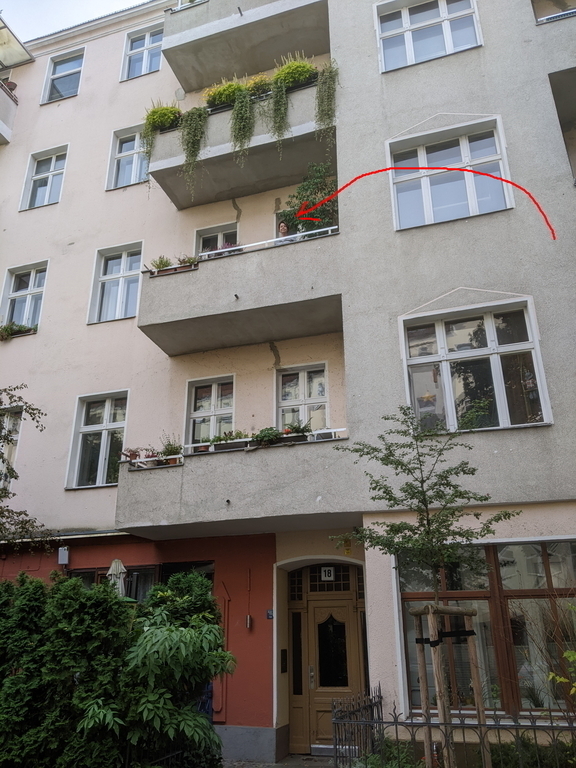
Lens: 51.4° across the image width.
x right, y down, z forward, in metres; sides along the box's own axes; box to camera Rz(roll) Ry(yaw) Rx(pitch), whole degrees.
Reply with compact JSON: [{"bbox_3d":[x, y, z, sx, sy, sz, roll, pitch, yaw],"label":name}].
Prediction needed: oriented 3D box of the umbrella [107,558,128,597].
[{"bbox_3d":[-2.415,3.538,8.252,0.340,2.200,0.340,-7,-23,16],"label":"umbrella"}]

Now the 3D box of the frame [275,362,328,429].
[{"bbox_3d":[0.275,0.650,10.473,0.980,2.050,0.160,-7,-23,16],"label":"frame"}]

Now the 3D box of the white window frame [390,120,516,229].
[{"bbox_3d":[2.680,-3.472,10.034,1.874,1.940,0.253,-7,-25,16],"label":"white window frame"}]

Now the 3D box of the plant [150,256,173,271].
[{"bbox_3d":[-2.349,-2.203,11.160,0.460,0.350,0.270,-7,-23,16],"label":"plant"}]

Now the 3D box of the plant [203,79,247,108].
[{"bbox_3d":[-1.306,-5.844,12.237,0.920,0.620,0.420,-7,-23,16],"label":"plant"}]

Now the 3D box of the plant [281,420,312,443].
[{"bbox_3d":[0.126,0.707,8.898,0.454,0.275,0.250,-7,-23,17],"label":"plant"}]

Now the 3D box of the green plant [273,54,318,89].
[{"bbox_3d":[0.145,-6.055,11.834,0.900,0.700,0.450,-7,-23,16],"label":"green plant"}]

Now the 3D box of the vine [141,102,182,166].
[{"bbox_3d":[-2.514,-5.027,12.022,0.743,1.326,0.400,-7,-23,17],"label":"vine"}]

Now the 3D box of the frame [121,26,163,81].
[{"bbox_3d":[-3.601,-8.296,15.059,1.150,1.720,0.200,-7,-23,17],"label":"frame"}]

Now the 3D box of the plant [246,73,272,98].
[{"bbox_3d":[-0.553,-5.803,11.647,0.484,0.401,0.300,-7,-23,17],"label":"plant"}]

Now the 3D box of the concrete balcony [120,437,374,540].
[{"bbox_3d":[-0.667,1.744,9.587,3.880,1.120,1.280,-7,-23,16],"label":"concrete balcony"}]

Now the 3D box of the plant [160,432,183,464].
[{"bbox_3d":[-1.845,1.023,9.493,0.291,0.480,0.280,0,-22,0],"label":"plant"}]

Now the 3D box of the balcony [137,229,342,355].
[{"bbox_3d":[-0.723,-1.589,10.933,3.750,1.220,1.280,-7,-23,16],"label":"balcony"}]

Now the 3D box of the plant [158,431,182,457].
[{"bbox_3d":[-1.892,1.075,9.701,0.400,0.520,0.350,-7,-23,16],"label":"plant"}]

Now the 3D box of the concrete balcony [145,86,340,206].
[{"bbox_3d":[-0.774,-4.836,12.406,3.888,1.217,1.222,-7,-25,16],"label":"concrete balcony"}]

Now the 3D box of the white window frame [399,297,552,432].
[{"bbox_3d":[2.569,-0.211,8.388,1.868,1.858,0.220,-7,-23,17],"label":"white window frame"}]

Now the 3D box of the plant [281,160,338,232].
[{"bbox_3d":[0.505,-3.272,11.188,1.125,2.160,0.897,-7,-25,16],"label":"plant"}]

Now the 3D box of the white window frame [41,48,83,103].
[{"bbox_3d":[-5.842,-8.028,15.734,1.150,1.711,0.200,-7,-23,17],"label":"white window frame"}]

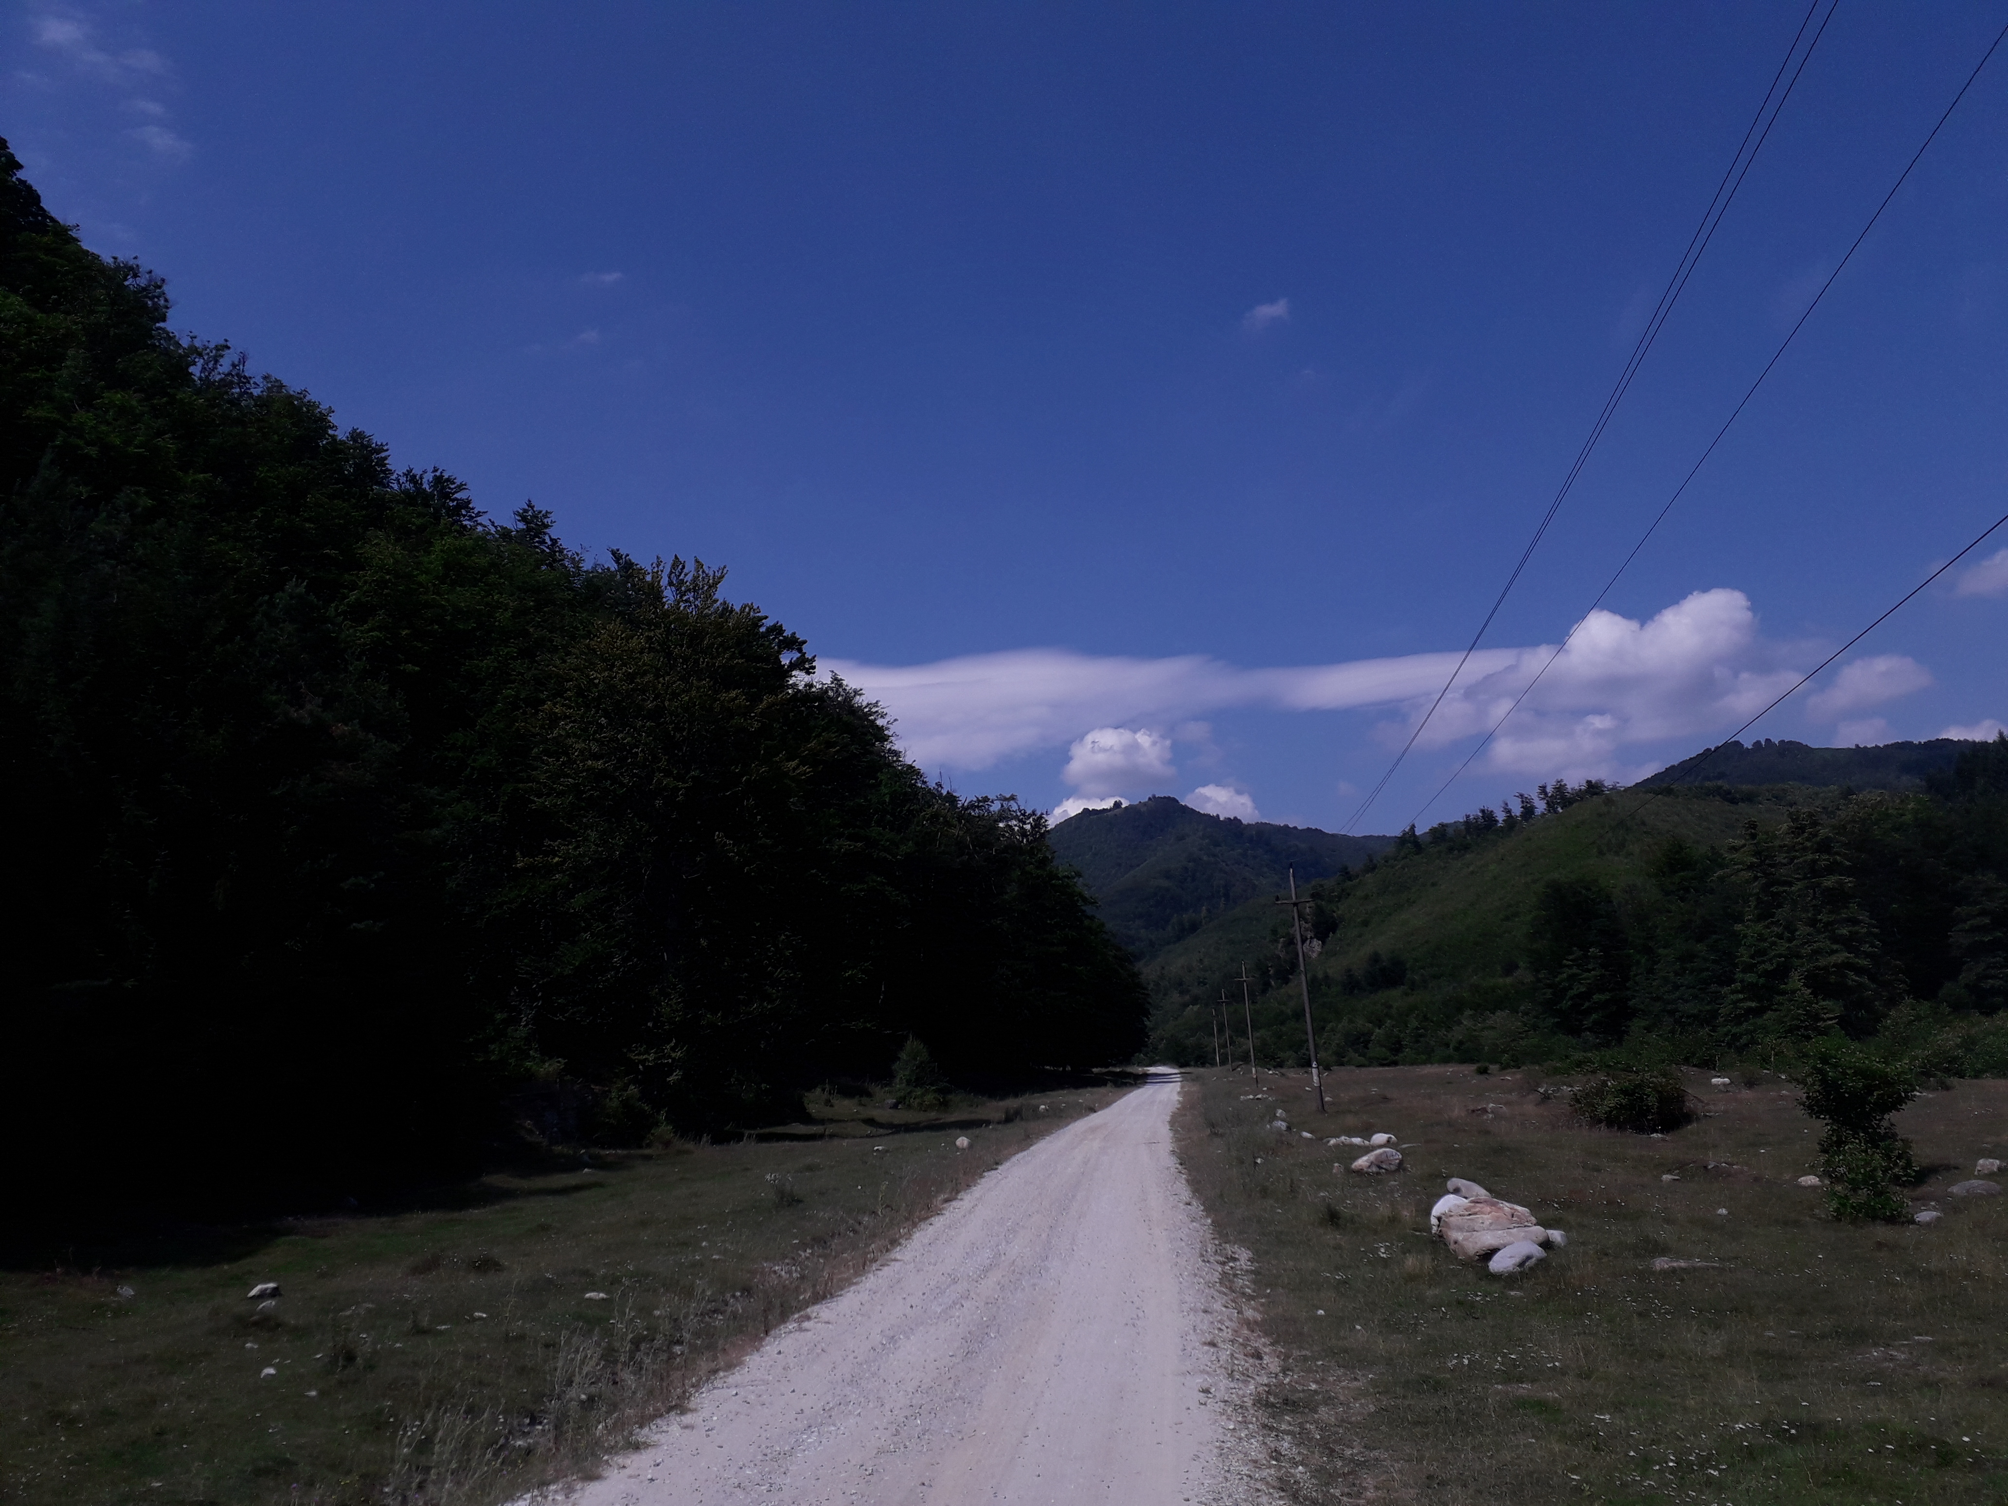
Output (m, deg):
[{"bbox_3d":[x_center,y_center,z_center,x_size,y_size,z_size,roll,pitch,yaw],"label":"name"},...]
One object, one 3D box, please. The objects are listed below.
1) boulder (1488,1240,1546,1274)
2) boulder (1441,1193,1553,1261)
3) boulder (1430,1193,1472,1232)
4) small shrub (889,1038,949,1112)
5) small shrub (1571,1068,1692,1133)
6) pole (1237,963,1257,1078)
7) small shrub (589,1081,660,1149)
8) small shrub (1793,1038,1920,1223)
[{"bbox_3d":[3.887,3.803,11.885,0.430,0.240,0.320,-5,-12,17],"label":"boulder"},{"bbox_3d":[3.991,3.877,12.820,0.880,0.450,0.700,-5,-12,16],"label":"boulder"},{"bbox_3d":[4.041,4.171,14.087,0.380,0.360,0.450,-4,-11,15],"label":"boulder"},{"bbox_3d":[-2.701,10.444,51.098,1.800,2.300,1.800,-1,-11,-3],"label":"small shrub"},{"bbox_3d":[12.592,6.975,31.550,2.300,1.200,2.000,-6,-12,21],"label":"small shrub"},{"bbox_3d":[13.940,15.280,88.552,1.150,7.000,0.250,-6,-11,6],"label":"pole"},{"bbox_3d":[-8.398,8.010,34.789,1.400,1.350,1.300,1,-11,-13],"label":"small shrub"},{"bbox_3d":[8.133,3.622,15.114,1.100,1.650,1.000,-7,-12,27],"label":"small shrub"}]

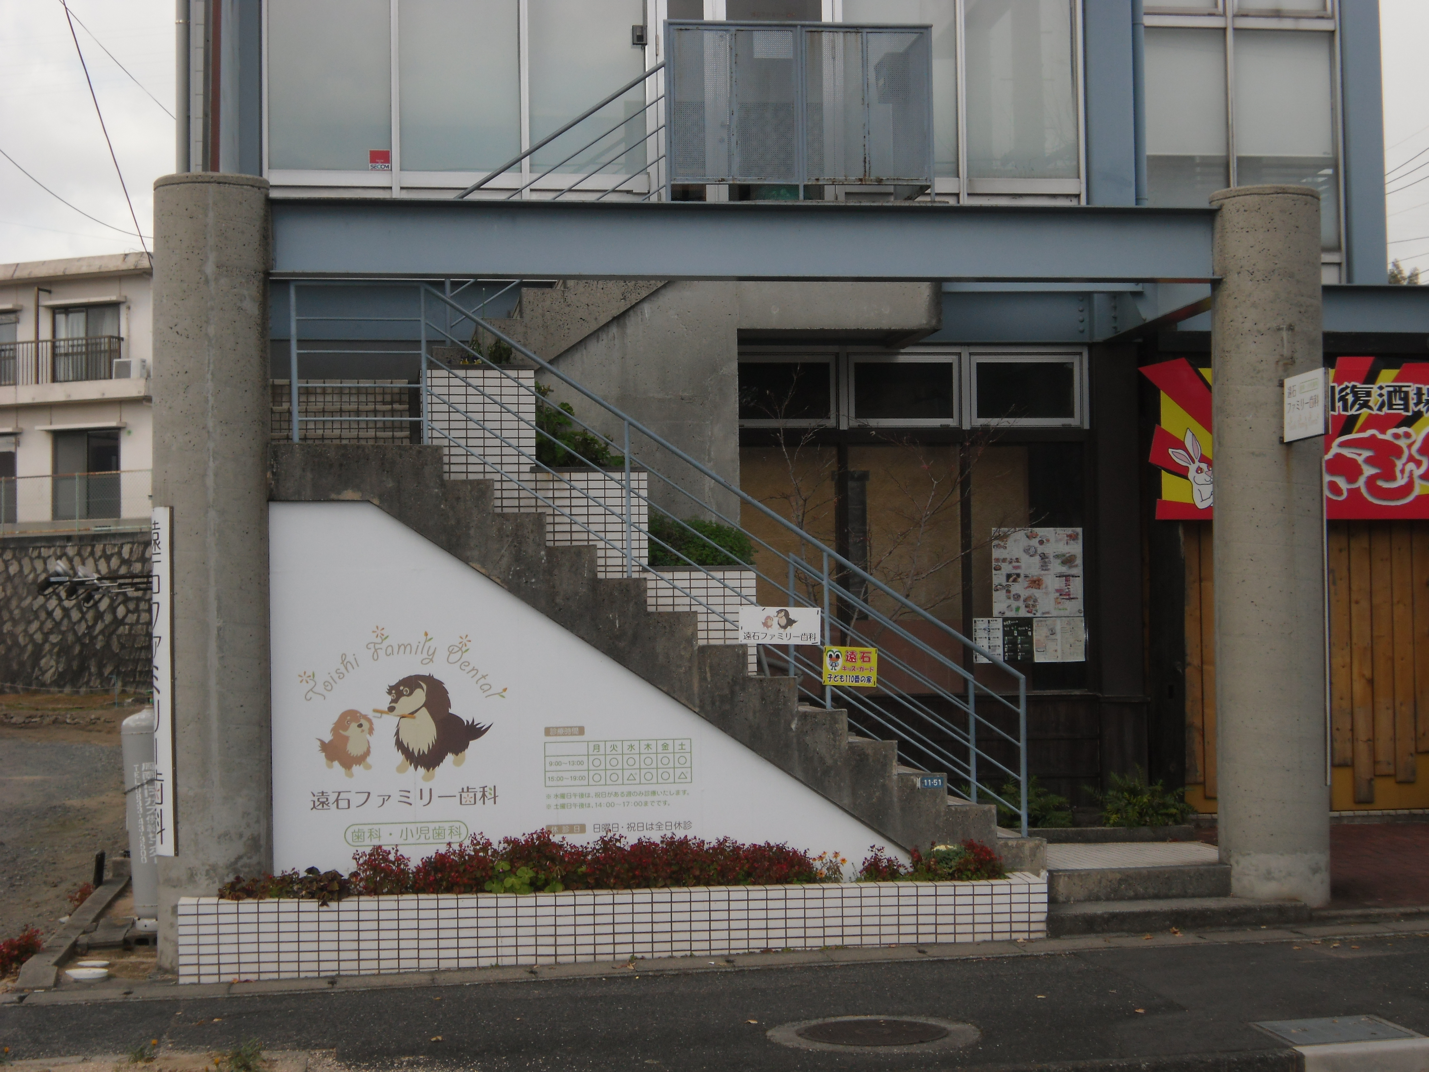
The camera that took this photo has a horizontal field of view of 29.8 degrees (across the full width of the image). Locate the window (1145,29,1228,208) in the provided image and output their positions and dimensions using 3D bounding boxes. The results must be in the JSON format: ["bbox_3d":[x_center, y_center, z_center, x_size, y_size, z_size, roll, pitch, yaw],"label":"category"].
[{"bbox_3d":[3.205,-2.715,18.323,0.631,1.510,0.060,0,-2,-9],"label":"window"}]

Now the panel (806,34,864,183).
[{"bbox_3d":[0.726,-2.611,16.294,0.372,0.936,0.036,0,-3,-8],"label":"panel"}]

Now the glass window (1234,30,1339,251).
[{"bbox_3d":[3.925,-2.720,18.437,0.755,1.527,0.060,0,-2,-9],"label":"glass window"}]

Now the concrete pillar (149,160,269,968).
[{"bbox_3d":[-2.624,0.192,14.032,0.600,4.082,0.600,0,-3,-8],"label":"concrete pillar"}]

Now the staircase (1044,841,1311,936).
[{"bbox_3d":[2.312,1.994,15.299,1.460,0.310,2.100,0,-2,-9],"label":"staircase"}]

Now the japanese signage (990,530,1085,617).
[{"bbox_3d":[2.134,0.241,17.715,0.618,0.590,0.010,0,-3,-8],"label":"japanese signage"}]

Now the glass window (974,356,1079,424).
[{"bbox_3d":[2.100,-0.986,18.085,0.745,0.468,0.060,0,-2,-9],"label":"glass window"}]

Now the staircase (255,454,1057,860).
[{"bbox_3d":[-0.383,0.705,14.979,4.199,2.332,1.330,0,-3,-8],"label":"staircase"}]

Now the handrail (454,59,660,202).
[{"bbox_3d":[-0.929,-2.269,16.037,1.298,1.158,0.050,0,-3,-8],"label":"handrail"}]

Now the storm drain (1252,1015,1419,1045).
[{"bbox_3d":[2.580,2.076,11.165,0.536,0.040,0.557,-2,-1,-9],"label":"storm drain"}]

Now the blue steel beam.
[{"bbox_3d":[0.213,-1.575,14.491,5.157,0.403,0.200,0,-3,-8],"label":"blue steel beam"}]

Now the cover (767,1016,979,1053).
[{"bbox_3d":[0.676,2.138,11.422,0.910,0.040,0.910,-2,-1,0],"label":"cover"}]

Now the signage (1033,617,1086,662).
[{"bbox_3d":[2.322,0.702,18.046,0.361,0.300,0.010,0,-2,-9],"label":"signage"}]

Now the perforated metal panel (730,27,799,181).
[{"bbox_3d":[0.306,-2.610,16.238,0.407,0.944,0.036,0,-3,-8],"label":"perforated metal panel"}]

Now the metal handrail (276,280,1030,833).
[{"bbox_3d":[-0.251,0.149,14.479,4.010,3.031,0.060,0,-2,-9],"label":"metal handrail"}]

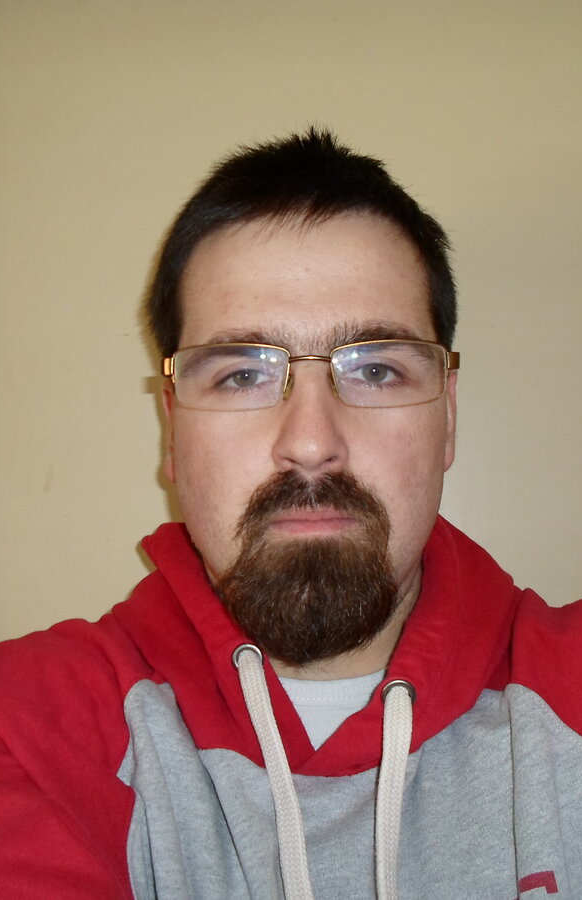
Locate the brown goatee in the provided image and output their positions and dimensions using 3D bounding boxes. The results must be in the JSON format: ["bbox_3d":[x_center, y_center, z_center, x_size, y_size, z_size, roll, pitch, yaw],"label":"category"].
[{"bbox_3d":[0.008,0.055,0.409,0.086,0.092,0.057,-1,3,-1],"label":"brown goatee"}]

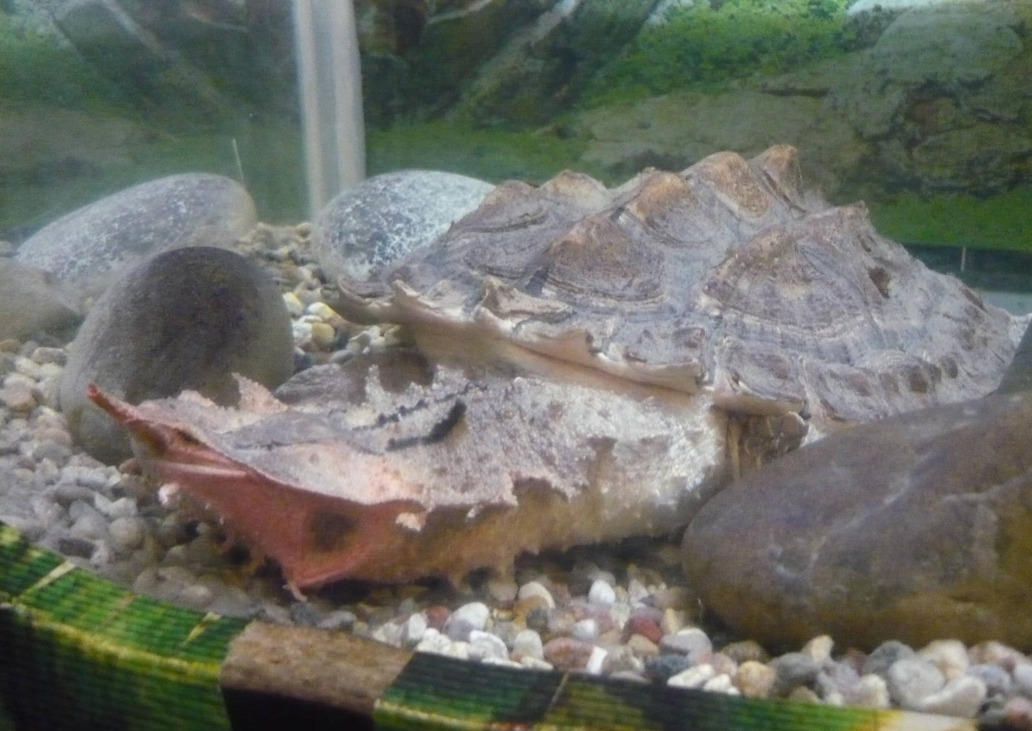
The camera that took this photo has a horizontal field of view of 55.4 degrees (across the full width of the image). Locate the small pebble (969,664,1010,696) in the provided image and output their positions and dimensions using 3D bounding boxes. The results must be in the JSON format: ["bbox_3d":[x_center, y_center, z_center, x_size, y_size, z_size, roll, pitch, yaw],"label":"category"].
[{"bbox_3d":[0.198,0.132,0.413,0.019,0.013,0.016,0,22,0],"label":"small pebble"}]

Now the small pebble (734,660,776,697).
[{"bbox_3d":[0.097,0.127,0.398,0.017,0.016,0.015,6,20,15],"label":"small pebble"}]

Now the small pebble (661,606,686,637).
[{"bbox_3d":[0.072,0.117,0.449,0.012,0.013,0.011,0,22,0],"label":"small pebble"}]

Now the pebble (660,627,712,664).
[{"bbox_3d":[0.087,0.143,0.503,0.027,0.018,0.019,5,20,11],"label":"pebble"}]

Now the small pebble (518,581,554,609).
[{"bbox_3d":[0.009,0.110,0.468,0.018,0.014,0.015,0,22,0],"label":"small pebble"}]

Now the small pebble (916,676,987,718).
[{"bbox_3d":[0.172,0.131,0.390,0.028,0.015,0.017,11,21,26],"label":"small pebble"}]

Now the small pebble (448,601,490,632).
[{"bbox_3d":[-0.025,0.134,0.521,0.022,0.017,0.018,0,20,-3],"label":"small pebble"}]

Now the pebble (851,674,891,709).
[{"bbox_3d":[0.171,0.157,0.470,0.016,0.019,0.016,10,22,23],"label":"pebble"}]

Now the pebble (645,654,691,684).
[{"bbox_3d":[0.062,0.125,0.403,0.018,0.013,0.015,4,19,10],"label":"pebble"}]

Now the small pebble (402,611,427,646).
[{"bbox_3d":[-0.052,0.137,0.513,0.011,0.015,0.014,-1,20,-6],"label":"small pebble"}]

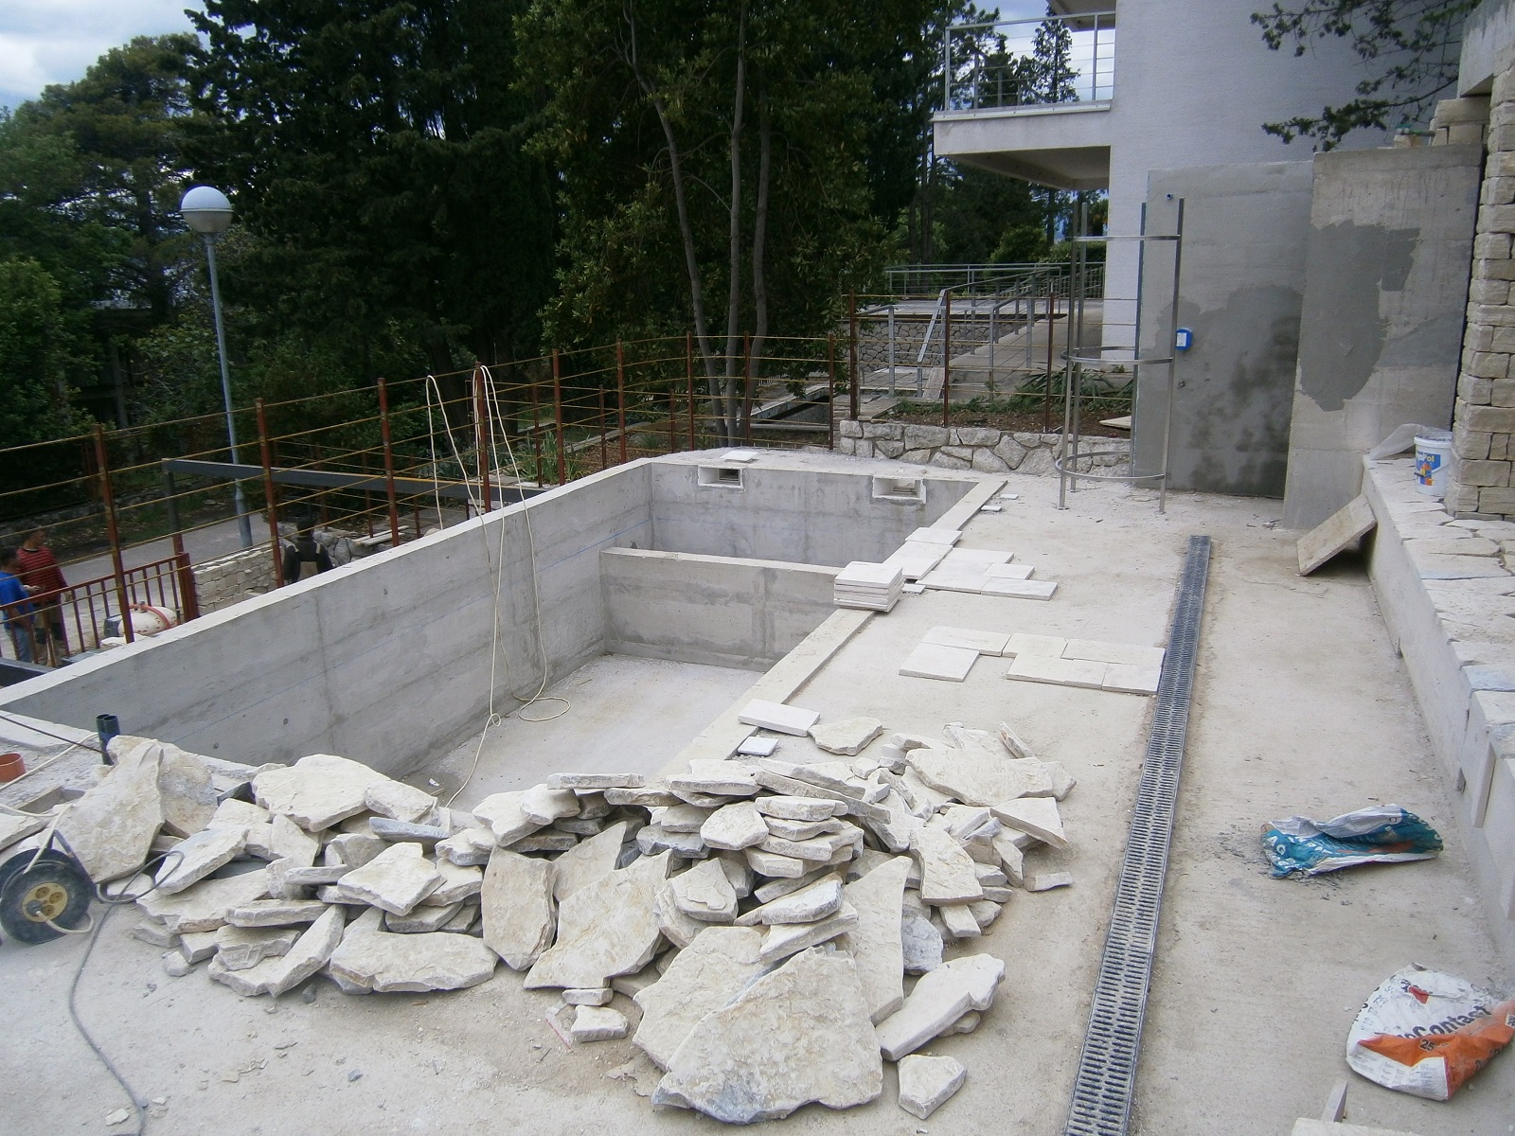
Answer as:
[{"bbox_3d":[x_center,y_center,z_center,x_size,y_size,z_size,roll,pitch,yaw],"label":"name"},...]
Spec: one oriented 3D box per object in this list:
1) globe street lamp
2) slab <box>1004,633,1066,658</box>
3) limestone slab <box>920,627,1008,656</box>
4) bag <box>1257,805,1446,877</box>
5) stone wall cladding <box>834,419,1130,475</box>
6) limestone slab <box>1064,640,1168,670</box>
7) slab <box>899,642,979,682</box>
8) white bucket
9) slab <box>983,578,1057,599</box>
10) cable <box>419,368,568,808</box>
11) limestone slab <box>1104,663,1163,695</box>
[{"bbox_3d":[-5.234,-1.862,11.220,0.510,3.600,0.510,5,17,22],"label":"globe street lamp"},{"bbox_3d":[1.384,0.397,5.664,0.274,0.027,0.283,5,17,22],"label":"slab"},{"bbox_3d":[1.059,0.370,5.775,0.408,0.025,0.290,5,17,22],"label":"limestone slab"},{"bbox_3d":[1.913,0.892,3.733,0.550,0.100,0.240,-4,15,-7],"label":"bag"},{"bbox_3d":[2.027,-1.115,10.440,2.800,0.360,0.250,8,18,29],"label":"stone wall cladding"},{"bbox_3d":[1.729,0.423,5.531,0.457,0.025,0.290,5,17,22],"label":"limestone slab"},{"bbox_3d":[0.882,0.454,5.486,0.314,0.025,0.402,5,17,22],"label":"slab"},{"bbox_3d":[3.793,-0.580,6.359,0.275,0.315,0.275,-1,15,0],"label":"white bucket"},{"bbox_3d":[1.526,0.125,6.605,0.389,0.027,0.298,6,17,26],"label":"slab"},{"bbox_3d":[-2.134,-0.026,8.527,0.900,2.750,2.000,5,17,22],"label":"cable"},{"bbox_3d":[1.716,0.510,5.219,0.231,0.025,0.305,5,17,22],"label":"limestone slab"}]

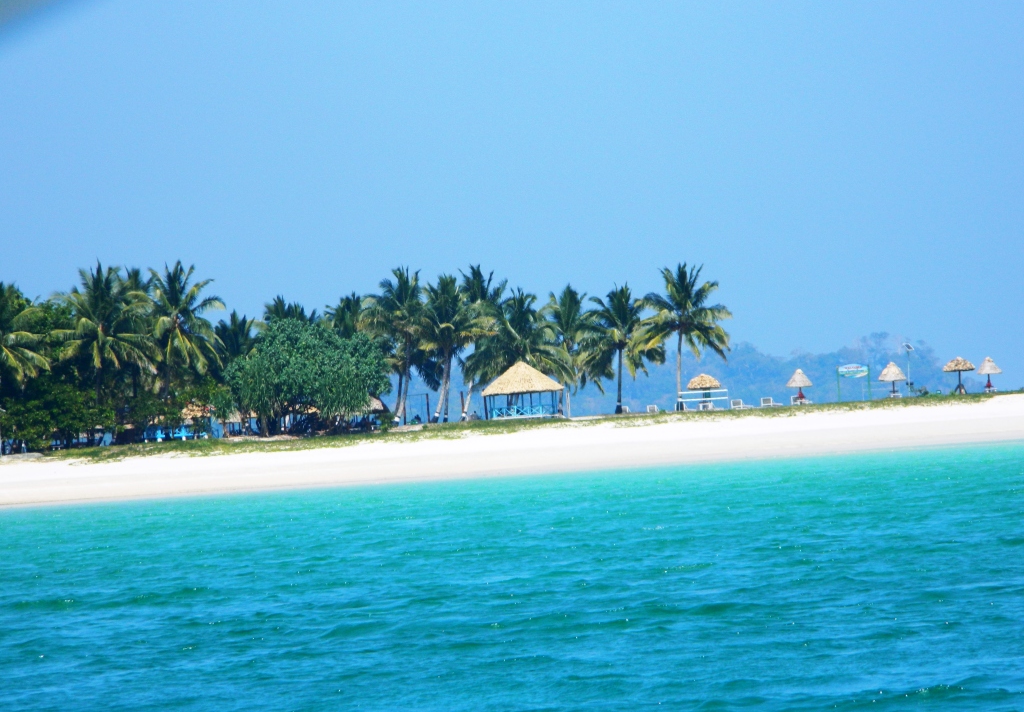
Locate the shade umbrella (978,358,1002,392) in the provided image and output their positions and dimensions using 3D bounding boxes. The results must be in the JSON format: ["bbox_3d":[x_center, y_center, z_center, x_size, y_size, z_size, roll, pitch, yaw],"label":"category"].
[{"bbox_3d":[41.310,1.600,565.000,2.160,3.110,2.160,-2,-1,0],"label":"shade umbrella"}]

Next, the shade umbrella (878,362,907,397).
[{"bbox_3d":[30.190,1.950,520.000,2.120,2.800,2.200,-2,-1,0],"label":"shade umbrella"}]

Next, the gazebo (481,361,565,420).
[{"bbox_3d":[0.920,2.860,546.000,6.930,4.970,6.600,-2,-1,0],"label":"gazebo"}]

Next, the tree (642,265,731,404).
[{"bbox_3d":[15.000,-1.620,557.000,7.100,12.350,7.100,-2,-1,0],"label":"tree"}]

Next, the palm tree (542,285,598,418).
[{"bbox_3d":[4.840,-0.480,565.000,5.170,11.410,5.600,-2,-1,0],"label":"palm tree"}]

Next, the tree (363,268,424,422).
[{"bbox_3d":[-9.330,-0.830,515.000,4.520,11.980,5.200,-2,-1,0],"label":"tree"}]

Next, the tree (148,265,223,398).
[{"bbox_3d":[-27.550,-0.760,555.000,6.160,14.520,6.160,-2,-1,0],"label":"tree"}]

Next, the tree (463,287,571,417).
[{"bbox_3d":[0.470,-0.390,560.000,8.900,11.140,8.400,-2,-1,0],"label":"tree"}]

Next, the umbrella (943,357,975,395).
[{"bbox_3d":[35.510,1.590,520.000,2.450,3.030,2.550,-2,-1,0],"label":"umbrella"}]

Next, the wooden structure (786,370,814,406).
[{"bbox_3d":[24.190,2.570,550.000,2.190,3.030,2.190,-2,-1,0],"label":"wooden structure"}]

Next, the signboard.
[{"bbox_3d":[29.170,1.330,560.000,2.740,1.200,0.120,-2,-1,0],"label":"signboard"}]

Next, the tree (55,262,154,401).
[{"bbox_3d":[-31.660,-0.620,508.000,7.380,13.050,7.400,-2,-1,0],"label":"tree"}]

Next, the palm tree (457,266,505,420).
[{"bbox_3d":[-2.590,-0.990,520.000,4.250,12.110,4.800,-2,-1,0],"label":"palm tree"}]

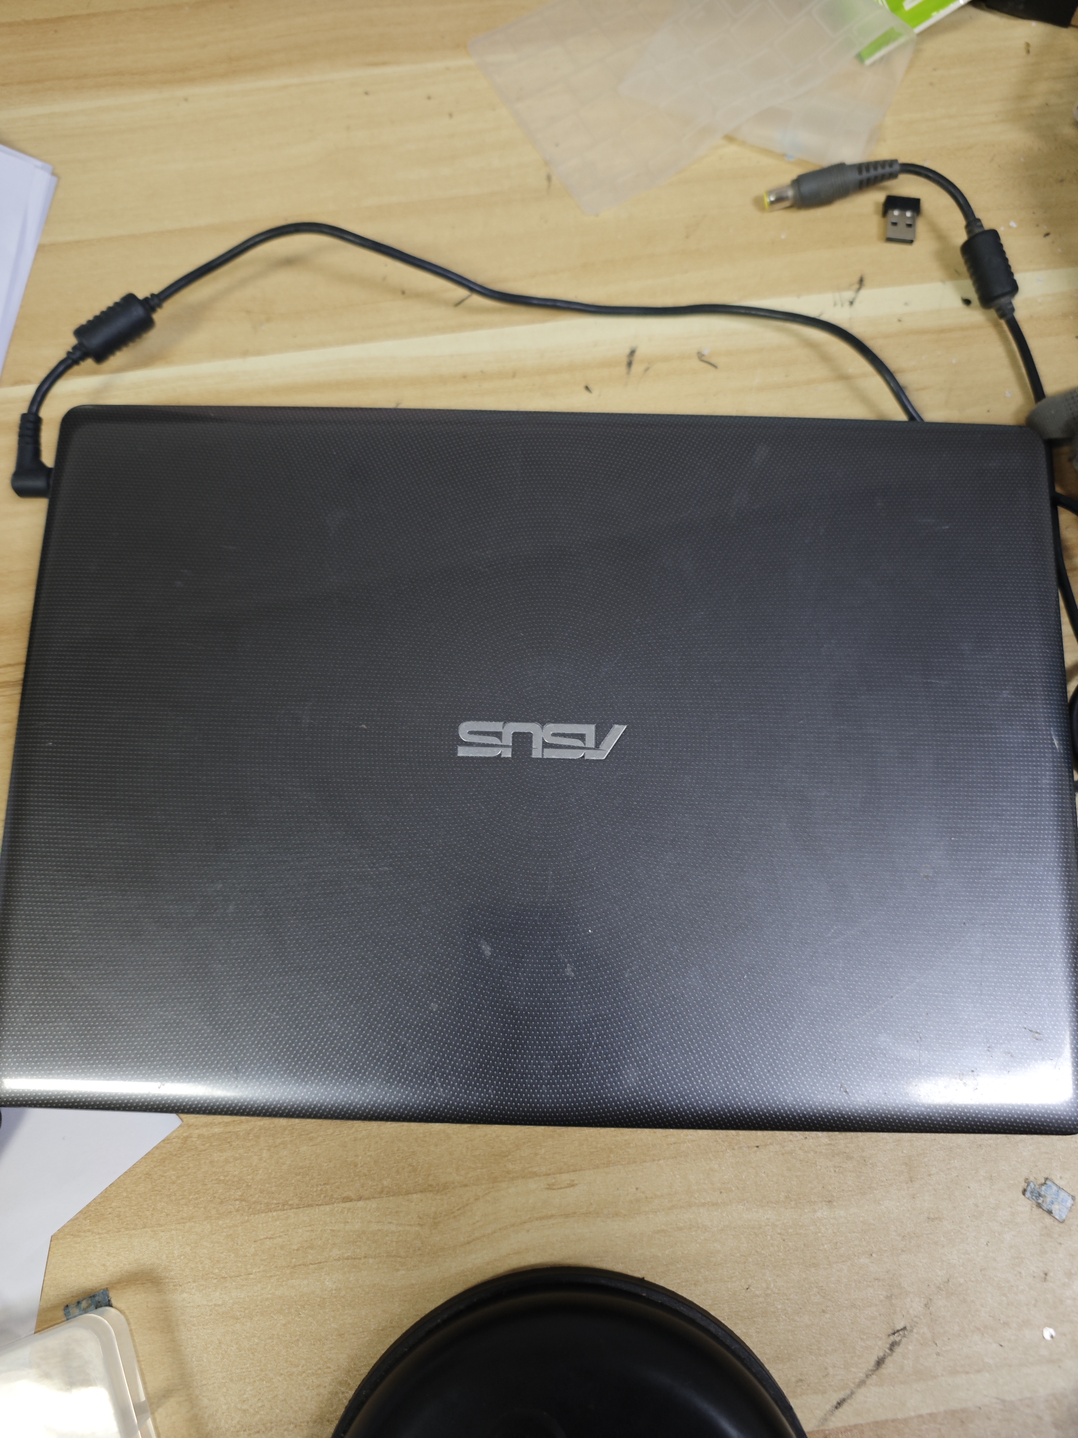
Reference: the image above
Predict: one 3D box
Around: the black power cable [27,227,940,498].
[{"bbox_3d":[-0.030,-0.142,0.364,0.338,0.026,0.102,-4,78,-1],"label":"black power cable"}]

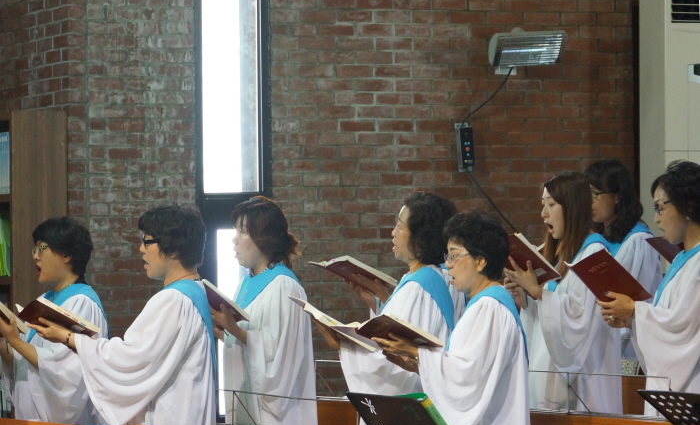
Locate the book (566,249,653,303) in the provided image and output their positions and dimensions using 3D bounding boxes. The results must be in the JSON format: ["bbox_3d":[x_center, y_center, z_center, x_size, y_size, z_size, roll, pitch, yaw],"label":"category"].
[{"bbox_3d":[0.829,0.225,8.350,0.240,0.080,0.300,43,-25,-19],"label":"book"}]

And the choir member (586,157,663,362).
[{"bbox_3d":[1.002,0.596,9.708,0.390,1.600,0.430,-1,1,-26],"label":"choir member"}]

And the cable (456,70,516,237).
[{"bbox_3d":[0.687,-0.317,12.900,0.310,0.840,0.060,-1,1,-16],"label":"cable"}]

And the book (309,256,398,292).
[{"bbox_3d":[0.024,0.233,9.350,0.240,0.070,0.300,28,-14,-26],"label":"book"}]

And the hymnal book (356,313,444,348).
[{"bbox_3d":[0.139,0.403,8.400,0.240,0.070,0.300,28,-23,-25],"label":"hymnal book"}]

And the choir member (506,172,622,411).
[{"bbox_3d":[0.751,0.662,9.058,0.400,1.620,0.430,-1,1,-26],"label":"choir member"}]

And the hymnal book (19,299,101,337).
[{"bbox_3d":[-0.958,0.357,8.400,0.240,0.080,0.300,27,-12,-16],"label":"hymnal book"}]

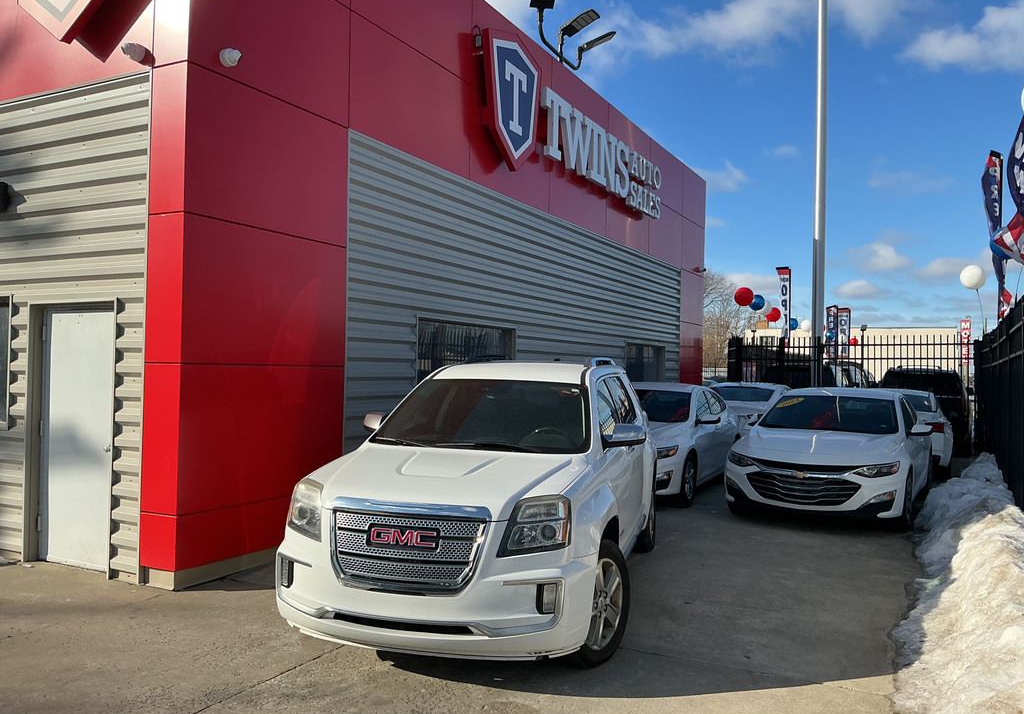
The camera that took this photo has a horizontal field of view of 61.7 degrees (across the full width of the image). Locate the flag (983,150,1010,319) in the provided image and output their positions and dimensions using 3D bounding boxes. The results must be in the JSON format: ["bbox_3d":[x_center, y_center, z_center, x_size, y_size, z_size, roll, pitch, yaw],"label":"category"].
[{"bbox_3d":[6.860,-1.720,12.150,0.550,2.450,0.170,2,-1,-36],"label":"flag"}]

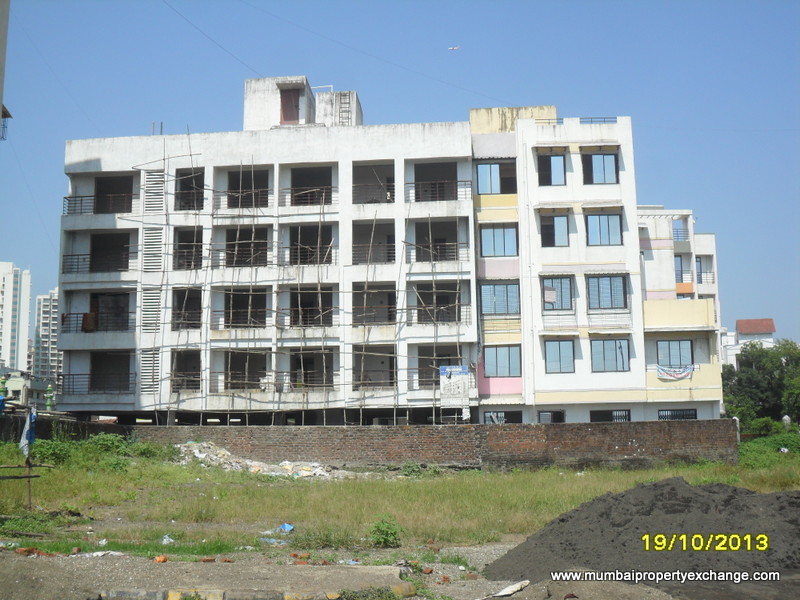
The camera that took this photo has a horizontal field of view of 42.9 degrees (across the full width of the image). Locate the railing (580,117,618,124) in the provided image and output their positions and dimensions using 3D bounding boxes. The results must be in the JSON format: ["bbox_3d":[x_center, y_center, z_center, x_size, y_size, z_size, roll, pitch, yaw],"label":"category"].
[{"bbox_3d":[9.456,-8.526,48.363,1.759,0.335,0.060,-1,-9,3],"label":"railing"}]

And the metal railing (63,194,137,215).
[{"bbox_3d":[-14.633,-4.591,50.547,3.788,0.923,1.100,-1,-9,3],"label":"metal railing"}]

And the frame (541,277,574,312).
[{"bbox_3d":[7.322,-0.260,47.179,1.294,1.548,0.120,-1,-9,3],"label":"frame"}]

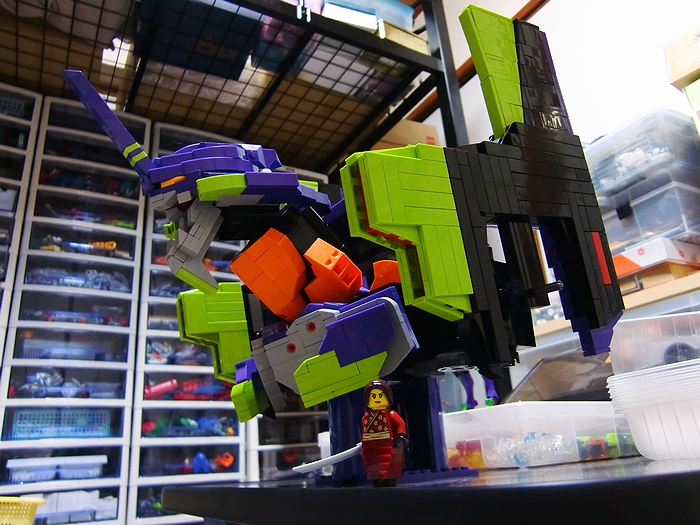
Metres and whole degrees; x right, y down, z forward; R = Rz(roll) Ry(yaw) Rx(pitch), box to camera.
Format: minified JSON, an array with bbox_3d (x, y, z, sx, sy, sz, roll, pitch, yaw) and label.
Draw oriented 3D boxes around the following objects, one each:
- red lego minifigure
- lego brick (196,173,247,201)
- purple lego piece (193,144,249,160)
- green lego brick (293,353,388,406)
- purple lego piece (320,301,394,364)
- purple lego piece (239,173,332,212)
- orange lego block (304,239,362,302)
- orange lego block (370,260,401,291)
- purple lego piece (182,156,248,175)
[{"bbox_3d":[0.015,0.075,0.249,0.022,0.045,0.012,-17,-23,31],"label":"red lego minifigure"},{"bbox_3d":[-0.073,-0.043,0.320,0.028,0.011,0.014,-8,-10,-35],"label":"lego brick"},{"bbox_3d":[-0.076,-0.064,0.330,0.033,0.009,0.008,-9,-9,-36],"label":"purple lego piece"},{"bbox_3d":[-0.004,0.063,0.303,0.047,0.022,0.010,-12,-8,-36],"label":"green lego brick"},{"bbox_3d":[0.004,0.040,0.313,0.038,0.025,0.010,-15,-6,-36],"label":"purple lego piece"},{"bbox_3d":[-0.039,-0.042,0.336,0.050,0.016,0.018,-3,-13,-35],"label":"purple lego piece"},{"bbox_3d":[-0.010,0.005,0.335,0.033,0.024,0.017,34,-31,-21],"label":"orange lego block"},{"bbox_3d":[0.022,0.008,0.355,0.018,0.017,0.015,-13,-7,-36],"label":"orange lego block"},{"bbox_3d":[-0.076,-0.054,0.320,0.037,0.009,0.008,-9,-9,-36],"label":"purple lego piece"}]

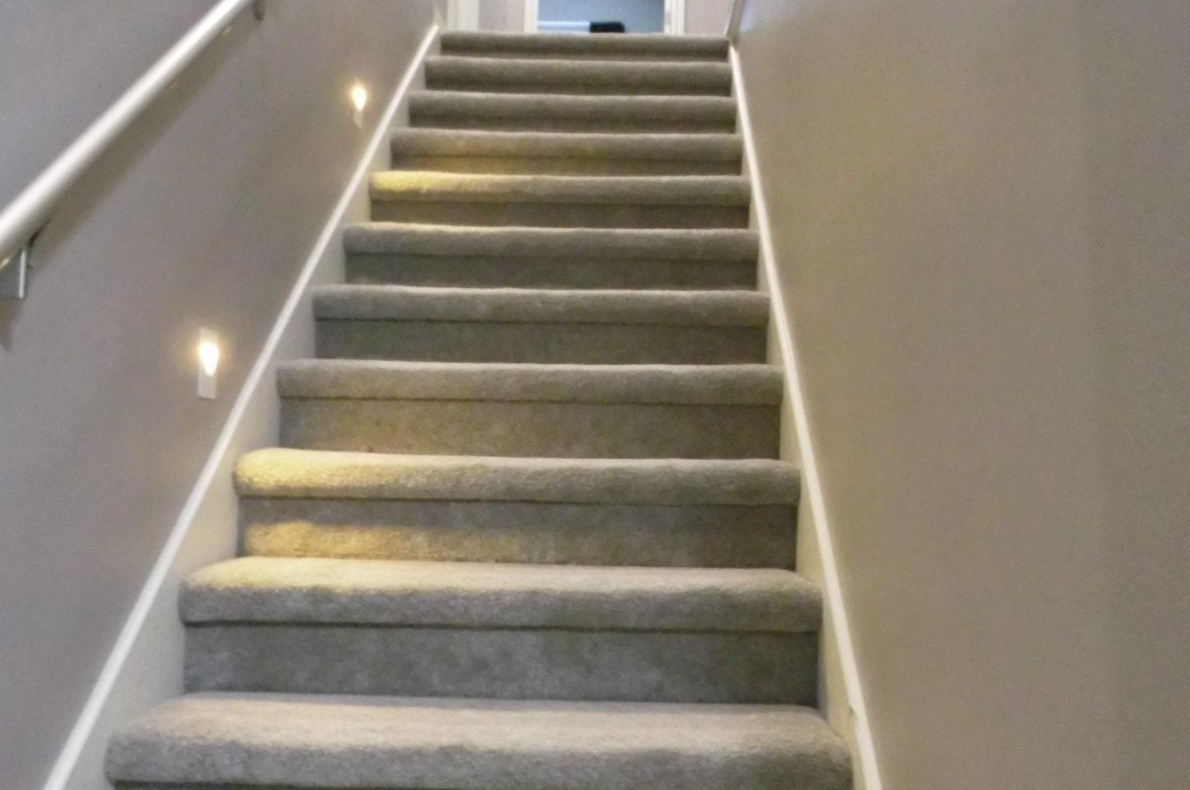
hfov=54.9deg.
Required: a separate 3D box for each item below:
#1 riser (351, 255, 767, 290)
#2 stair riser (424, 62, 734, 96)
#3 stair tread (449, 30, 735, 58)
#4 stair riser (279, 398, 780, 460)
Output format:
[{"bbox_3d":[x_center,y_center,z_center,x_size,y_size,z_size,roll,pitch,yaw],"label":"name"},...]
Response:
[{"bbox_3d":[-0.108,-0.281,2.887,1.030,0.125,0.036,1,-3,2],"label":"riser"},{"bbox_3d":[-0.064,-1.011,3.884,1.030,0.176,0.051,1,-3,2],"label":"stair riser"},{"bbox_3d":[-0.048,-1.255,4.255,1.030,0.075,0.269,1,-3,2],"label":"stair tread"},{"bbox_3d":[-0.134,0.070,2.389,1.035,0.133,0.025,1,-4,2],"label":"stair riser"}]

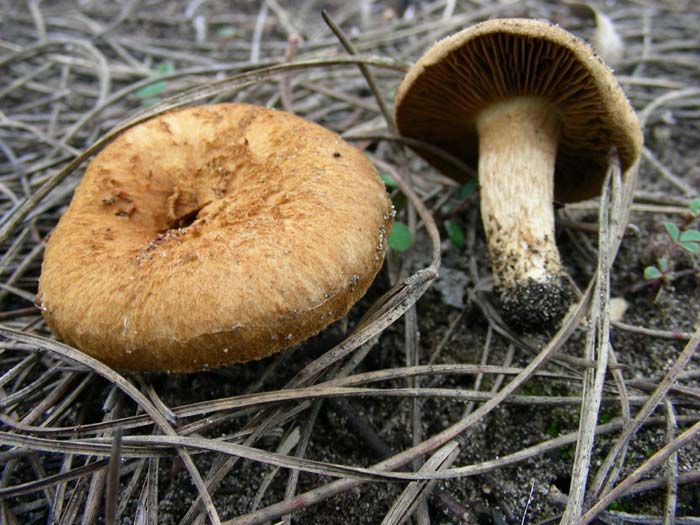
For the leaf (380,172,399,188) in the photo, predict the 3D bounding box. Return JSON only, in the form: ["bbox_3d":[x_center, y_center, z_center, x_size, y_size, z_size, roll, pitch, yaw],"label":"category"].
[{"bbox_3d":[0.010,-0.022,0.203,0.005,0.002,0.005,0,45,0],"label":"leaf"}]

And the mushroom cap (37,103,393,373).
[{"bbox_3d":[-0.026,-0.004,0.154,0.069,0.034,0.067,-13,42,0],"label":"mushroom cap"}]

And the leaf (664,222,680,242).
[{"bbox_3d":[0.077,-0.007,0.183,0.004,0.002,0.005,0,55,0],"label":"leaf"}]

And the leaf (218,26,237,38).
[{"bbox_3d":[-0.044,-0.083,0.278,0.006,0.002,0.005,0,42,0],"label":"leaf"}]

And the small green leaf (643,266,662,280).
[{"bbox_3d":[0.069,0.002,0.174,0.005,0.002,0.004,0,50,0],"label":"small green leaf"}]

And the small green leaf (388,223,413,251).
[{"bbox_3d":[0.012,-0.006,0.185,0.006,0.002,0.007,0,60,0],"label":"small green leaf"}]

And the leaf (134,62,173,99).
[{"bbox_3d":[-0.063,-0.059,0.247,0.012,0.004,0.012,0,45,0],"label":"leaf"}]

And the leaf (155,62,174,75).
[{"bbox_3d":[-0.061,-0.064,0.254,0.006,0.002,0.005,0,45,0],"label":"leaf"}]

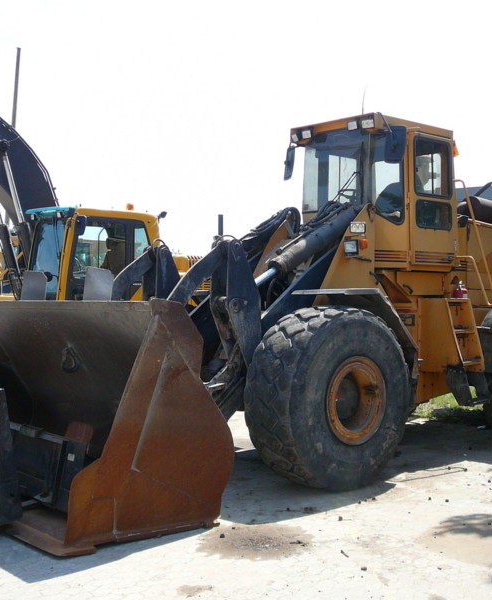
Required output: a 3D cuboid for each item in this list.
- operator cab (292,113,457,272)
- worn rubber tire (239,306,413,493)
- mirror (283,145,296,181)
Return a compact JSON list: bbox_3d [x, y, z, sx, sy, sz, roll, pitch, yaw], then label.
[{"bbox_3d":[1.447,-1.120,9.298,1.463,1.633,1.240,1,0,-42],"label":"operator cab"},{"bbox_3d":[0.754,0.853,7.161,1.590,1.580,0.630,1,0,-42],"label":"worn rubber tire"},{"bbox_3d":[0.515,-1.599,9.476,0.070,0.400,0.220,6,-2,-15],"label":"mirror"}]

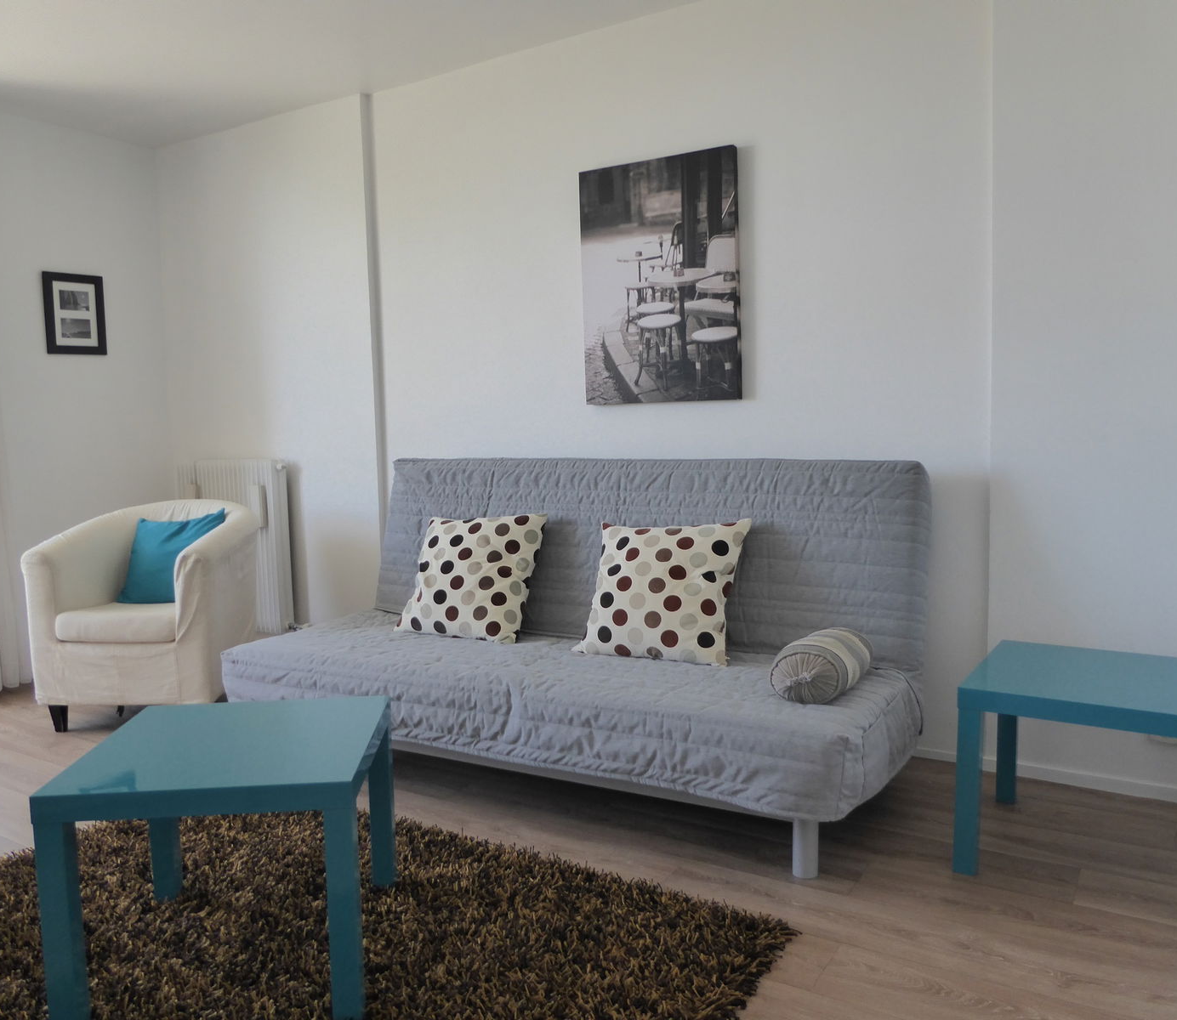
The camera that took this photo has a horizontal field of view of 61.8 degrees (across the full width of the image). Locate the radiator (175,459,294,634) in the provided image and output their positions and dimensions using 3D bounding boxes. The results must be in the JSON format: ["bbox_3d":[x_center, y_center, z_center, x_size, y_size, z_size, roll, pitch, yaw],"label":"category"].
[{"bbox_3d":[-1.703,0.171,4.681,0.720,0.790,0.110,2,6,32],"label":"radiator"}]

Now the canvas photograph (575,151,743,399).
[{"bbox_3d":[0.239,-0.793,3.437,0.610,0.835,0.030,2,6,32],"label":"canvas photograph"}]

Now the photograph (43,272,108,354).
[{"bbox_3d":[-2.356,-0.897,4.508,0.020,0.365,0.280,2,6,32],"label":"photograph"}]

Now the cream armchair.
[{"bbox_3d":[-1.694,0.388,3.906,0.770,0.780,0.720,-1,5,7],"label":"cream armchair"}]

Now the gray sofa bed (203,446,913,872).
[{"bbox_3d":[-0.094,0.341,3.087,2.100,0.935,0.960,2,6,32],"label":"gray sofa bed"}]

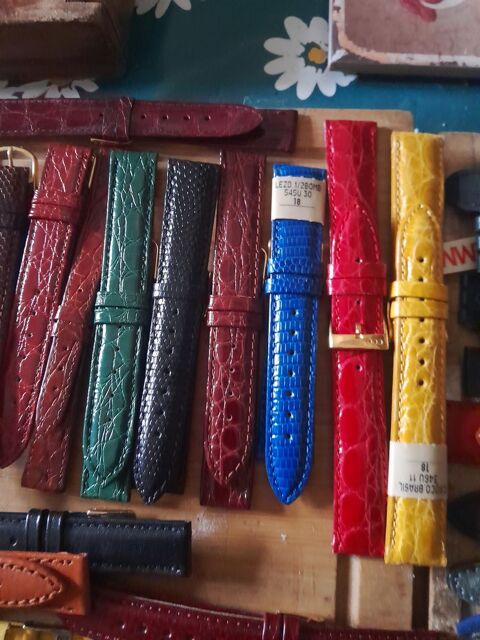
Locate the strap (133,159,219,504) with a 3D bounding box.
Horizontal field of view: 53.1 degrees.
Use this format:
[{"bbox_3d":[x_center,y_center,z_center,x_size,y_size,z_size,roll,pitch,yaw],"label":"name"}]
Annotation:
[{"bbox_3d":[-0.022,0.001,0.162,0.019,0.009,0.116,5,83,1],"label":"strap"}]

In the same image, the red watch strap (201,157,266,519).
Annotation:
[{"bbox_3d":[-0.001,0.001,0.162,0.018,0.009,0.122,3,83,0],"label":"red watch strap"}]

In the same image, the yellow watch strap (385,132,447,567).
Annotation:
[{"bbox_3d":[0.060,0.006,0.161,0.019,0.009,0.146,3,83,0],"label":"yellow watch strap"}]

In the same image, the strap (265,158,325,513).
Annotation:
[{"bbox_3d":[0.018,0.003,0.162,0.019,0.009,0.115,2,83,0],"label":"strap"}]

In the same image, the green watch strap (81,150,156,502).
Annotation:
[{"bbox_3d":[-0.041,-0.001,0.162,0.017,0.009,0.118,3,83,0],"label":"green watch strap"}]

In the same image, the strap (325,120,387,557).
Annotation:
[{"bbox_3d":[0.039,0.002,0.162,0.019,0.009,0.147,1,83,0],"label":"strap"}]

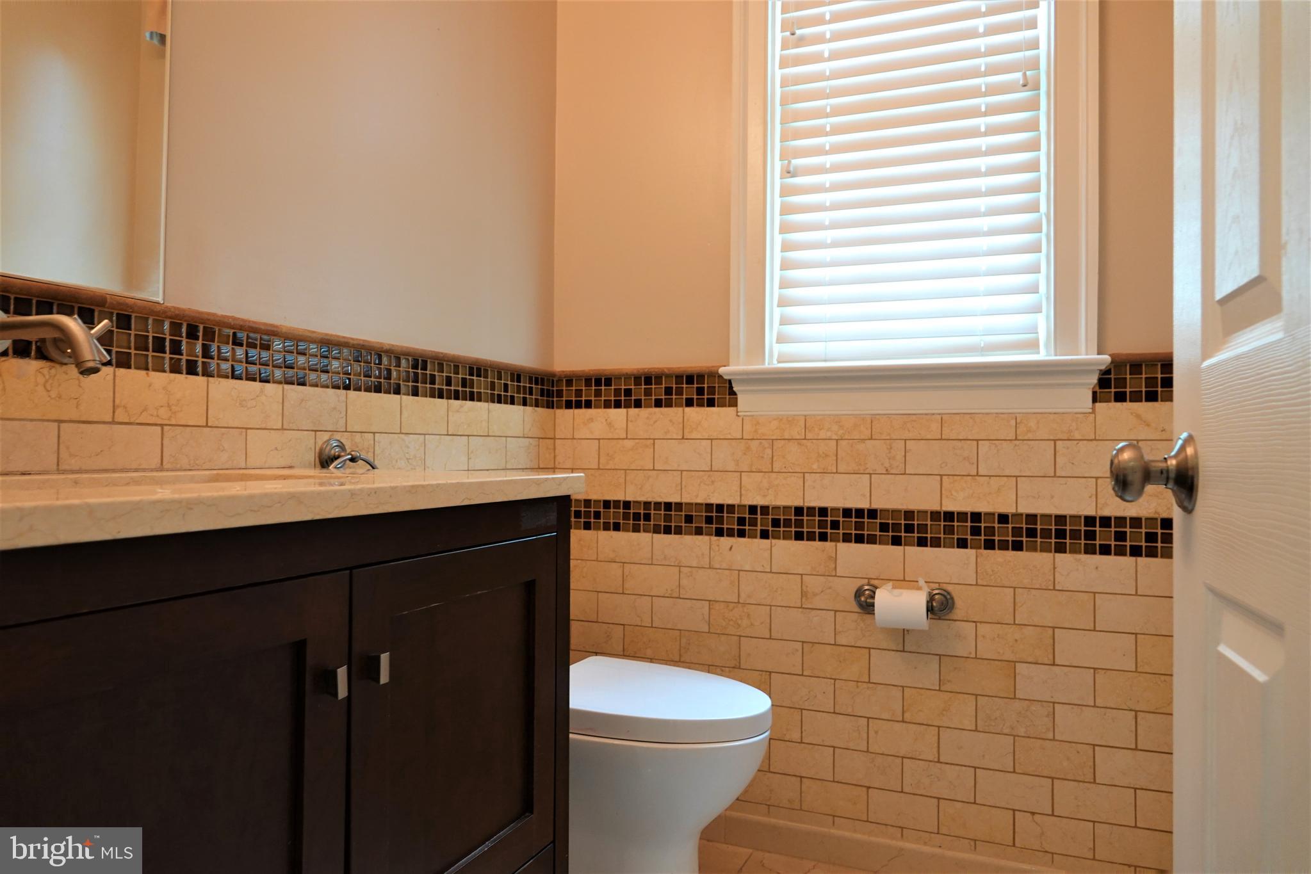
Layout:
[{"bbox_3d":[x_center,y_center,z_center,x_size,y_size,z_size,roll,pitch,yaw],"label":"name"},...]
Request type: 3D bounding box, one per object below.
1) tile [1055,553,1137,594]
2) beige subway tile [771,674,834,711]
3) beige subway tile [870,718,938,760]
[{"bbox_3d":[0.920,0.285,1.833,0.151,0.076,0.010,0,-1,22],"label":"tile"},{"bbox_3d":[0.349,0.602,2.065,0.152,0.076,0.010,0,-1,22],"label":"beige subway tile"},{"bbox_3d":[0.559,0.679,1.970,0.151,0.076,0.010,0,-1,22],"label":"beige subway tile"}]

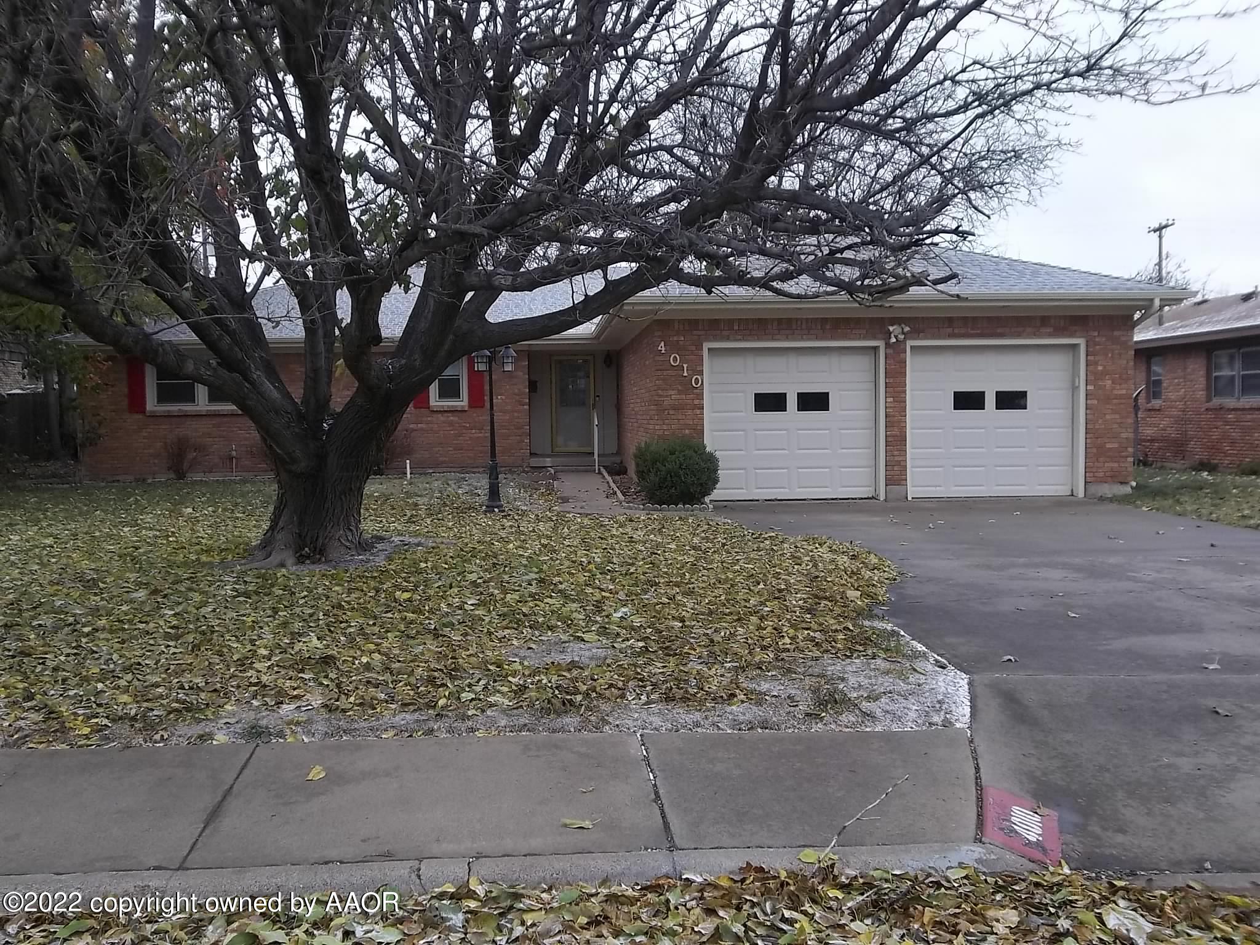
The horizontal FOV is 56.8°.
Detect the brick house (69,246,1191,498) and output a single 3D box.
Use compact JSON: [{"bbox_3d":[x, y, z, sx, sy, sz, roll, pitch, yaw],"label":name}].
[{"bbox_3d":[-2.082,-2.351,23.781,18.430,4.810,17.100,-1,3,-4],"label":"brick house"}]

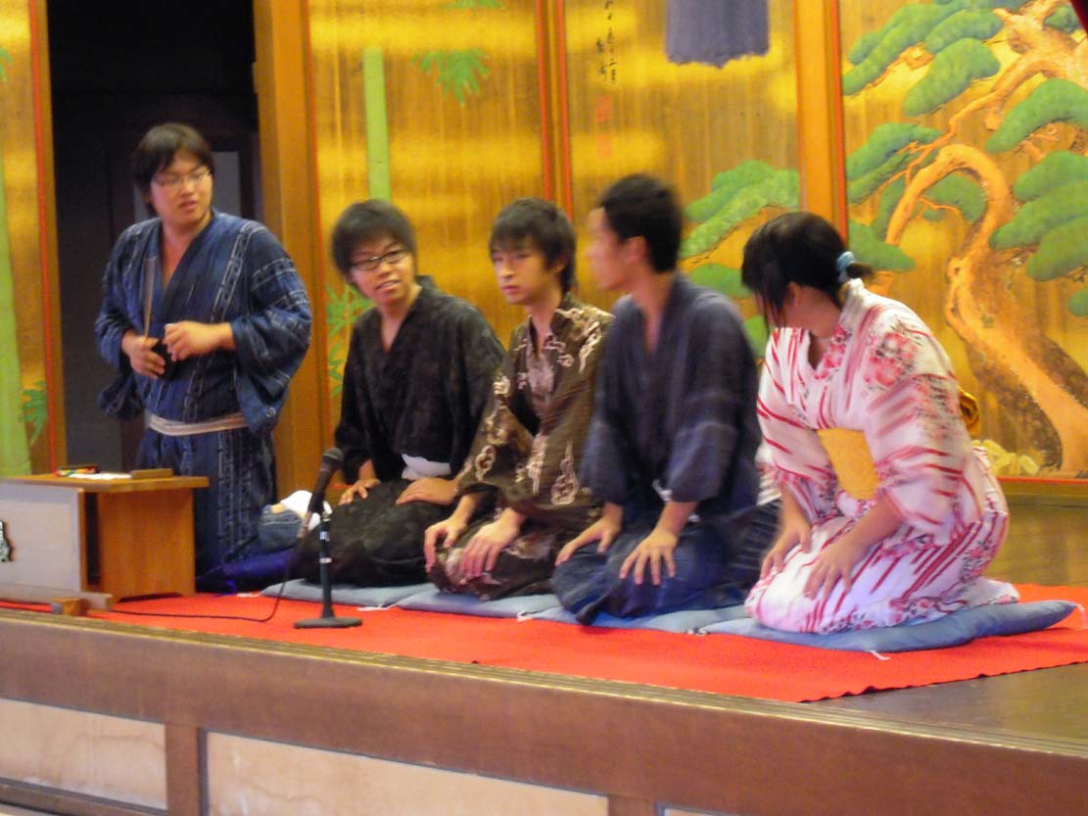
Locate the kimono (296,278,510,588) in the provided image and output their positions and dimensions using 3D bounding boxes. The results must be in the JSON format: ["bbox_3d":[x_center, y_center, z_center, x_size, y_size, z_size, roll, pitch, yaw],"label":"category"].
[{"bbox_3d":[-0.314,0.053,8.732,0.640,0.740,0.530,-4,3,-40],"label":"kimono"}]

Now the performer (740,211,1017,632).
[{"bbox_3d":[0.684,0.009,7.305,0.630,0.860,0.490,-4,3,-36],"label":"performer"}]

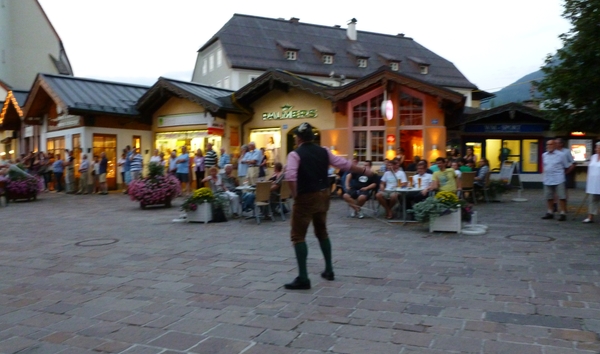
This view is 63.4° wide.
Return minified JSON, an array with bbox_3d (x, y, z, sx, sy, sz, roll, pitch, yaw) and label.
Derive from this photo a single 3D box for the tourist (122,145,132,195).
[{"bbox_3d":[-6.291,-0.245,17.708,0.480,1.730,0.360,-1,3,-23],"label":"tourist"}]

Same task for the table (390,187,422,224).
[{"bbox_3d":[2.211,0.611,10.239,0.740,0.710,0.740,0,3,0],"label":"table"}]

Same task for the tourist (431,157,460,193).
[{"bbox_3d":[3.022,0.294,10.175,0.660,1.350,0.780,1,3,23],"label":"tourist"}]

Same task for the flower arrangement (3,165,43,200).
[{"bbox_3d":[-9.441,0.212,16.600,1.200,1.220,1.100,-2,3,-24],"label":"flower arrangement"}]

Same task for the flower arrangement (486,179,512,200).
[{"bbox_3d":[6.264,0.398,15.200,0.750,0.720,0.650,0,3,6],"label":"flower arrangement"}]

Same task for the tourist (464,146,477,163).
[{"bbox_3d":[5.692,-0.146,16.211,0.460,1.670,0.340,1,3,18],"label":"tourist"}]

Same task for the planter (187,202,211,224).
[{"bbox_3d":[-2.257,0.788,10.850,0.460,0.470,0.470,0,2,0],"label":"planter"}]

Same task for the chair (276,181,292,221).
[{"bbox_3d":[-0.390,0.539,11.381,0.430,0.900,0.500,-2,3,-41],"label":"chair"}]

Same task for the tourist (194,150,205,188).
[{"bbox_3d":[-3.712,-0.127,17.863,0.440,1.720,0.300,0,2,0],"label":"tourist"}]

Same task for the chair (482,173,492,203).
[{"bbox_3d":[5.676,0.345,15.081,0.540,0.900,0.450,0,2,12],"label":"chair"}]

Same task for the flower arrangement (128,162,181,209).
[{"bbox_3d":[-4.261,0.228,14.172,1.360,1.330,1.200,0,2,0],"label":"flower arrangement"}]

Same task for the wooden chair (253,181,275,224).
[{"bbox_3d":[-0.838,0.563,10.881,0.430,0.900,0.500,-2,3,-34],"label":"wooden chair"}]

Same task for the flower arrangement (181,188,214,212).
[{"bbox_3d":[-2.239,0.513,10.600,0.740,0.530,0.600,0,2,0],"label":"flower arrangement"}]

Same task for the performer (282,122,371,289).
[{"bbox_3d":[0.314,0.298,5.450,1.000,1.790,0.600,-2,3,-37],"label":"performer"}]

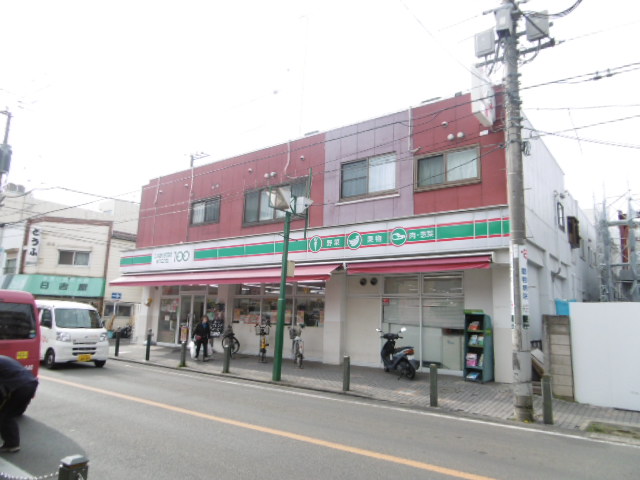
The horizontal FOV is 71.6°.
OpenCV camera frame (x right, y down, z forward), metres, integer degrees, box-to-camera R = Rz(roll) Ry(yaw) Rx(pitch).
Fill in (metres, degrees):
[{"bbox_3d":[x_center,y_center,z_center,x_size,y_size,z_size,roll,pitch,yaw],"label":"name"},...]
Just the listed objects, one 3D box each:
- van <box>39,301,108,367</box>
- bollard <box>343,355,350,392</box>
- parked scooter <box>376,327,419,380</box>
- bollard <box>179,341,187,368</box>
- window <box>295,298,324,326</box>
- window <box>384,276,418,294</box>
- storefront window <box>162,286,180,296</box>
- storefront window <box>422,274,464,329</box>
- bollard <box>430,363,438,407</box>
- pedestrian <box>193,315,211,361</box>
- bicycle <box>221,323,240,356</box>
[{"bbox_3d":[-8.054,2.959,14.068,1.475,1.880,3.395,11,-13,-44],"label":"van"},{"bbox_3d":[0.601,2.999,9.931,0.140,0.760,0.140,1,-9,0],"label":"bollard"},{"bbox_3d":[2.012,2.932,11.572,0.720,1.160,1.750,5,-10,-20],"label":"parked scooter"},{"bbox_3d":[-3.782,3.158,12.273,0.140,0.690,0.140,-6,-12,36],"label":"bollard"},{"bbox_3d":[-0.415,2.628,16.233,1.450,1.020,0.100,-6,-12,37],"label":"window"},{"bbox_3d":[2.376,1.323,12.979,1.116,0.511,0.100,-6,-12,36],"label":"window"},{"bbox_3d":[-6.493,2.199,19.264,1.287,0.419,0.100,-6,-12,36],"label":"storefront window"},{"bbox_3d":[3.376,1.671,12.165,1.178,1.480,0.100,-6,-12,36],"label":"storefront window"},{"bbox_3d":[2.215,2.814,8.580,0.140,0.770,0.140,-6,-12,37],"label":"bollard"},{"bbox_3d":[-3.735,3.074,14.065,0.500,1.450,0.380,2,-9,-2],"label":"pedestrian"},{"bbox_3d":[-3.364,3.902,17.121,0.600,1.100,1.650,3,-9,-9],"label":"bicycle"}]

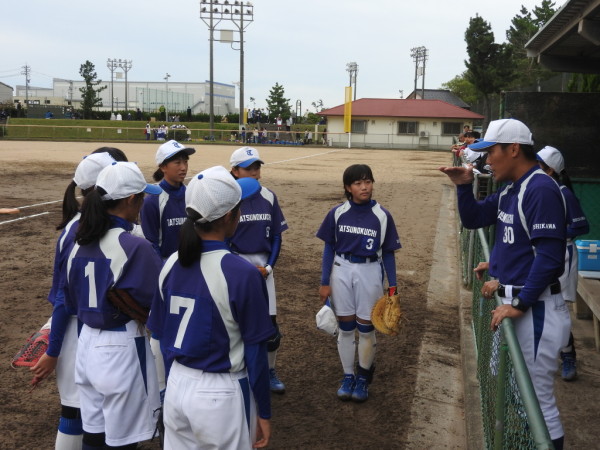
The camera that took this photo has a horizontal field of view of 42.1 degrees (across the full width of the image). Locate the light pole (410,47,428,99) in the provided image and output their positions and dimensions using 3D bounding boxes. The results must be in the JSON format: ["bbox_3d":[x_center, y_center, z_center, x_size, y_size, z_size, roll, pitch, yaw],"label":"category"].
[{"bbox_3d":[16.628,-18.562,109.815,1.000,12.871,4.300,-1,8,-20],"label":"light pole"}]

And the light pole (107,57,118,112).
[{"bbox_3d":[-35.239,-24.519,146.825,2.400,13.026,0.900,-2,8,-27],"label":"light pole"}]

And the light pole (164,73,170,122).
[{"bbox_3d":[-14.327,-13.817,84.333,0.750,5.255,0.600,1,7,-6],"label":"light pole"}]

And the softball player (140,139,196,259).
[{"bbox_3d":[-0.759,0.322,4.725,0.470,1.680,0.360,-3,9,-33],"label":"softball player"}]

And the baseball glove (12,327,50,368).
[{"bbox_3d":[-1.183,0.540,3.450,0.280,0.210,0.130,-42,-9,15],"label":"baseball glove"}]

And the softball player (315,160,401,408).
[{"bbox_3d":[0.406,0.376,5.096,0.550,1.530,0.360,1,7,-1],"label":"softball player"}]

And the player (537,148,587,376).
[{"bbox_3d":[1.883,0.270,5.458,0.400,1.635,0.470,-4,9,-38],"label":"player"}]

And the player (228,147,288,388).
[{"bbox_3d":[-0.260,0.297,5.245,0.470,1.620,0.380,-3,8,-28],"label":"player"}]

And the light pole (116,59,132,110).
[{"bbox_3d":[-33.160,-24.790,148.833,2.600,13.145,0.900,-2,8,-27],"label":"light pole"}]

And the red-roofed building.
[{"bbox_3d":[9.266,-9.229,70.493,14.400,4.400,8.000,2,7,7],"label":"red-roofed building"}]

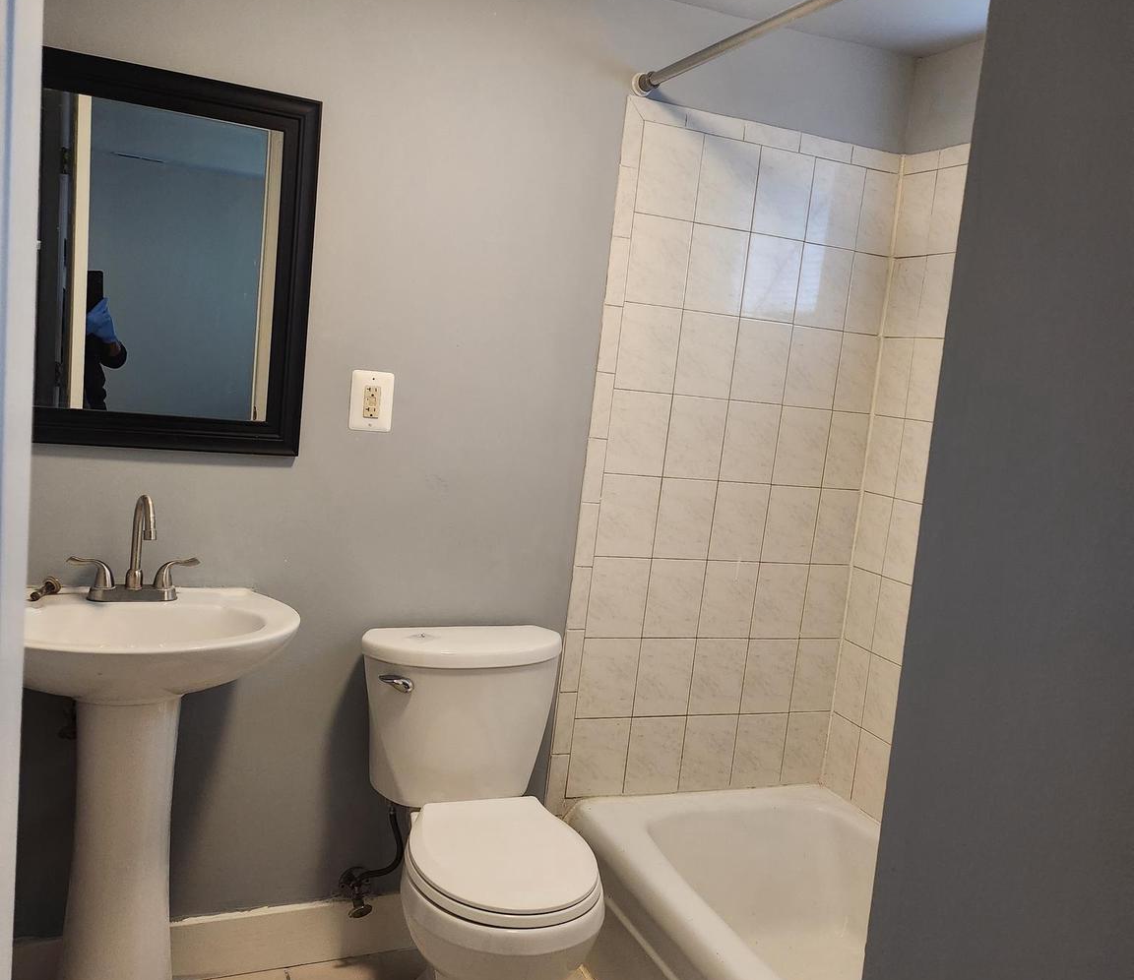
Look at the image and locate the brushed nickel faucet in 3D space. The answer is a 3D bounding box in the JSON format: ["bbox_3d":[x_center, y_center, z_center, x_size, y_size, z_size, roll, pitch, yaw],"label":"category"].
[{"bbox_3d":[-0.801,0.111,1.951,0.230,0.200,0.135,3,8,-24],"label":"brushed nickel faucet"}]

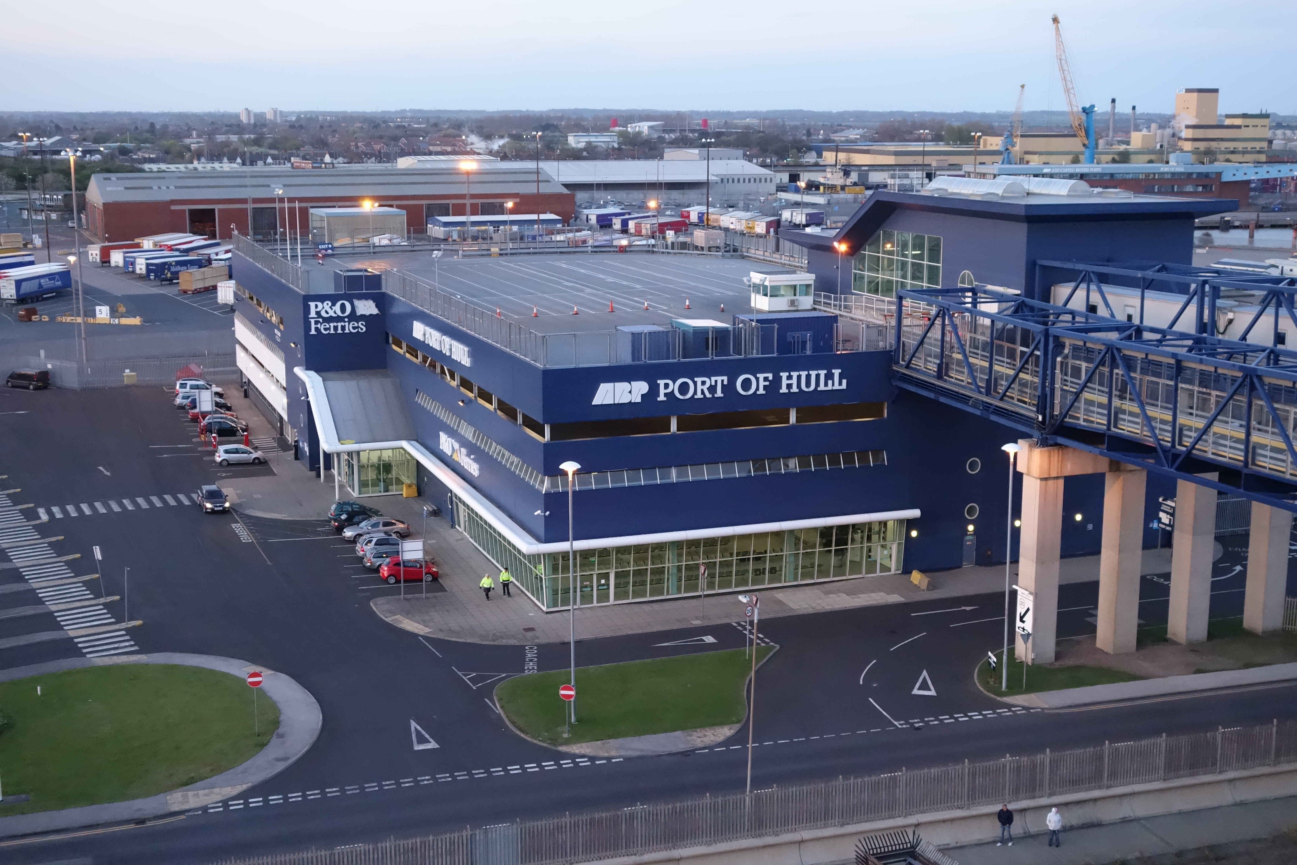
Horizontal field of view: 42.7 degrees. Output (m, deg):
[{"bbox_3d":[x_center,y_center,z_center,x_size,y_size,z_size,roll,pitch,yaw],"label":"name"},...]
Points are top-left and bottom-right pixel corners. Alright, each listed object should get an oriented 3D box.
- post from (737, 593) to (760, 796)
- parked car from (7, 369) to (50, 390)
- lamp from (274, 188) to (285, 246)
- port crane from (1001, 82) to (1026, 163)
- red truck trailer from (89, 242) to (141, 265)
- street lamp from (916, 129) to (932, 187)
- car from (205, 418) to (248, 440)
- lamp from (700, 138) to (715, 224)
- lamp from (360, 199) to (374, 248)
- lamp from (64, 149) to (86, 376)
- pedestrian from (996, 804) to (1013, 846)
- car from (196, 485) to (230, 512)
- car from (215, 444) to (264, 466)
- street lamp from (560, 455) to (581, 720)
[{"bbox_3d":[4.118,11.184,66.624,0.850,9.700,0.600,-4,11,-19],"label":"post"},{"bbox_3d":[-61.750,-5.266,165.120,4.600,1.840,1.850,7,13,32],"label":"parked car"},{"bbox_3d":[-30.997,-16.504,139.409,0.820,7.899,0.750,0,11,0],"label":"lamp"},{"bbox_3d":[159.387,-130.724,721.156,11.000,41.500,8.000,2,11,10],"label":"port crane"},{"bbox_3d":[-104.091,-34.815,323.879,2.550,4.000,13.600,3,11,16],"label":"red truck trailer"},{"bbox_3d":[70.542,-66.183,425.178,2.300,22.378,2.300,0,11,0],"label":"street lamp"},{"bbox_3d":[-38.250,-0.502,149.278,4.100,1.470,1.740,-3,11,-17],"label":"car"},{"bbox_3d":[12.161,-48.745,336.883,2.400,21.775,2.400,0,11,0],"label":"lamp"},{"bbox_3d":[-27.999,-20.711,167.808,1.150,5.341,0.800,0,11,0],"label":"lamp"},{"bbox_3d":[-59.030,-17.487,171.878,2.350,23.259,2.350,0,11,0],"label":"lamp"},{"bbox_3d":[14.001,15.371,64.981,0.580,1.668,0.380,4,12,18],"label":"pedestrian"},{"bbox_3d":[-31.914,4.791,121.697,1.750,1.480,4.100,-4,12,-21],"label":"car"},{"bbox_3d":[-33.793,1.775,137.213,3.870,1.550,1.700,-3,11,-17],"label":"car"},{"bbox_3d":[-3.402,7.215,73.881,0.970,12.090,0.970,0,11,0],"label":"street lamp"}]

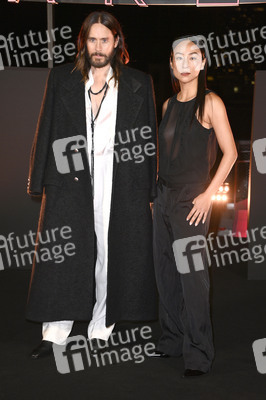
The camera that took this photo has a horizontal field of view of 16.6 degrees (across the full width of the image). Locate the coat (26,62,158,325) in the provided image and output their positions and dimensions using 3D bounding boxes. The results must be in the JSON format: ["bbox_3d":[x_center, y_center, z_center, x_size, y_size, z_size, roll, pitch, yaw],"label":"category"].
[{"bbox_3d":[-0.203,-0.051,4.763,0.680,1.340,0.400,2,10,6],"label":"coat"}]

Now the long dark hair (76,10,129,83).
[{"bbox_3d":[-0.162,-0.768,4.620,0.265,0.365,0.250,2,10,14],"label":"long dark hair"}]

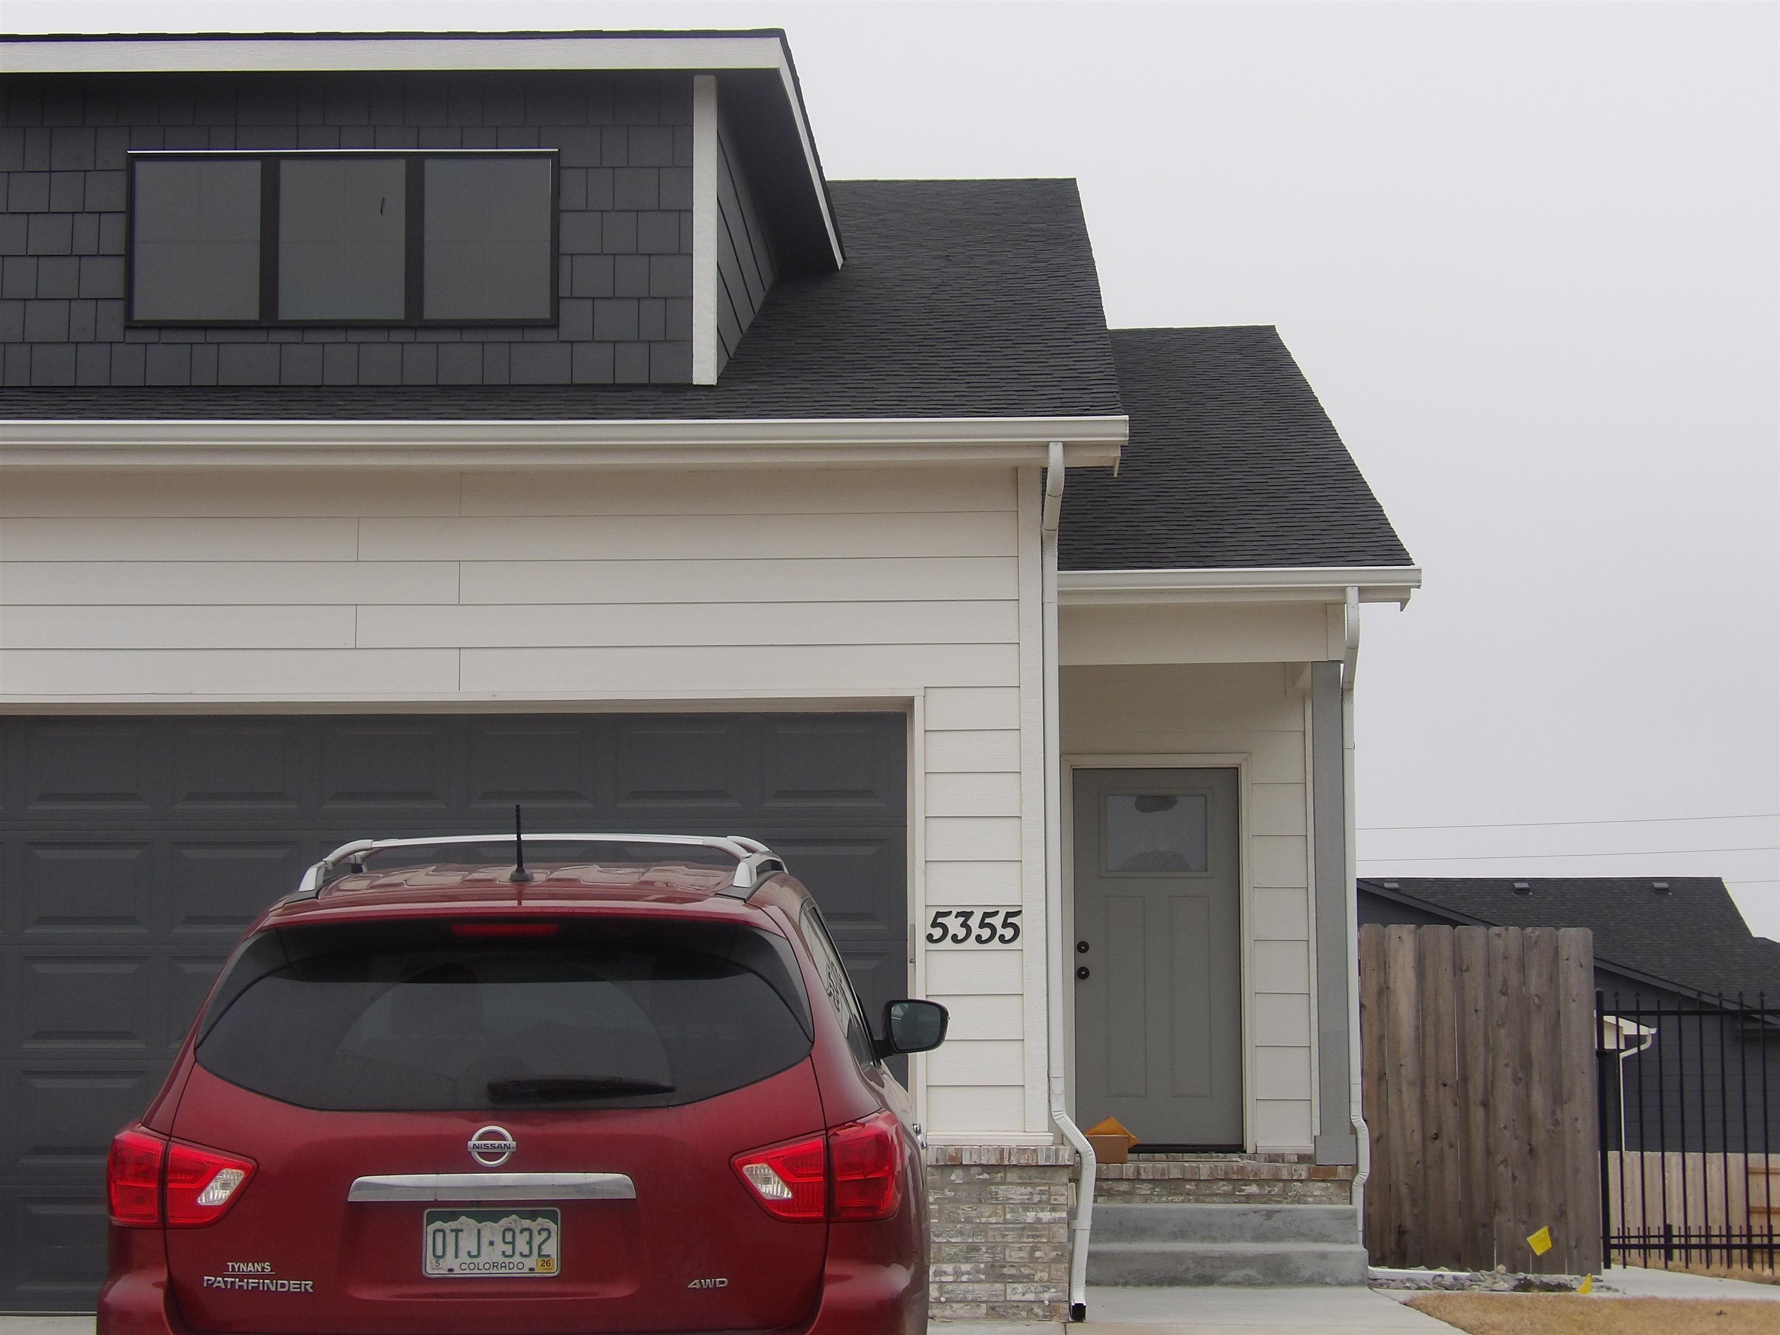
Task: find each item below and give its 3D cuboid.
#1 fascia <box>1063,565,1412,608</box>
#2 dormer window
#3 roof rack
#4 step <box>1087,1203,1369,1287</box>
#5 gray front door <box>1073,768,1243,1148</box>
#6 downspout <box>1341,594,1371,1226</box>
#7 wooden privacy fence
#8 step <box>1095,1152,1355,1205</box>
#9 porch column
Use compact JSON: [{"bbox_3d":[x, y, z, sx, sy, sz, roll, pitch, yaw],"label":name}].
[{"bbox_3d":[1.615,-0.382,17.582,1.800,0.186,0.140,0,-6,0],"label":"fascia"},{"bbox_3d":[-2.259,-1.769,15.305,1.772,0.750,0.090,0,-6,0],"label":"dormer window"},{"bbox_3d":[-0.887,0.521,9.955,1.200,0.165,1.800,0,-2,0],"label":"roof rack"},{"bbox_3d":[1.474,2.693,17.266,1.436,0.355,0.620,0,-6,0],"label":"step"},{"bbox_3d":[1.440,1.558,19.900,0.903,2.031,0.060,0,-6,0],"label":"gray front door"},{"bbox_3d":[2.220,1.160,17.670,0.110,3.126,0.240,0,-6,0],"label":"downspout"},{"bbox_3d":[3.123,2.312,19.965,1.380,1.855,0.080,-1,-6,6],"label":"wooden privacy fence"},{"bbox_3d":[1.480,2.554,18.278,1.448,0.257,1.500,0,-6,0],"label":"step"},{"bbox_3d":[2.139,1.175,17.829,0.185,2.414,0.185,0,-6,0],"label":"porch column"}]

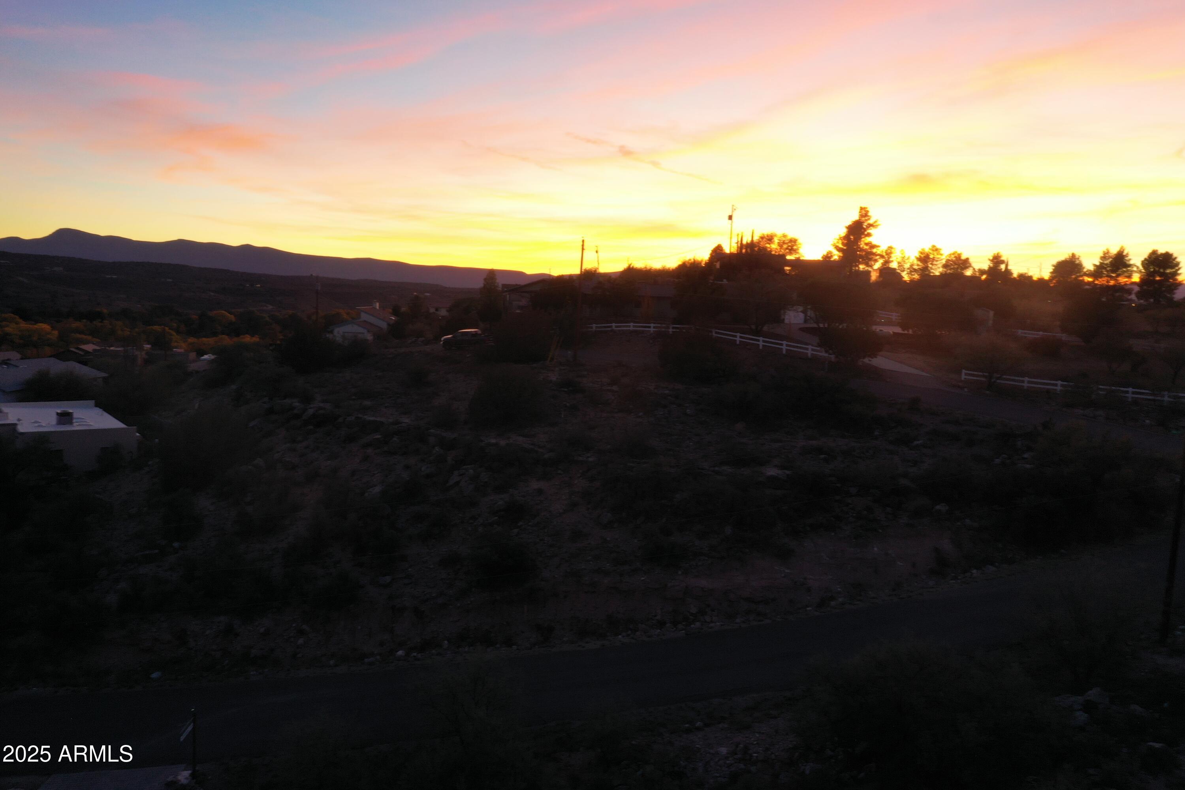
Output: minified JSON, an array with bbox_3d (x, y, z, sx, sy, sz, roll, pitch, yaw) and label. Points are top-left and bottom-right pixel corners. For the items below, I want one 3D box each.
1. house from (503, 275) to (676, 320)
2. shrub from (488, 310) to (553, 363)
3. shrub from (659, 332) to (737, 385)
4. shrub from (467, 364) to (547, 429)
[{"bbox_3d":[-0.373,-11.238,106.000,19.500,5.000,11.500,2,6,0],"label":"house"},{"bbox_3d":[-6.268,-5.065,80.000,5.380,4.430,5.100,2,6,0],"label":"shrub"},{"bbox_3d":[7.911,-2.779,70.000,5.730,3.680,5.430,2,6,0],"label":"shrub"},{"bbox_3d":[-5.232,0.141,56.000,4.530,3.580,4.300,2,6,0],"label":"shrub"}]

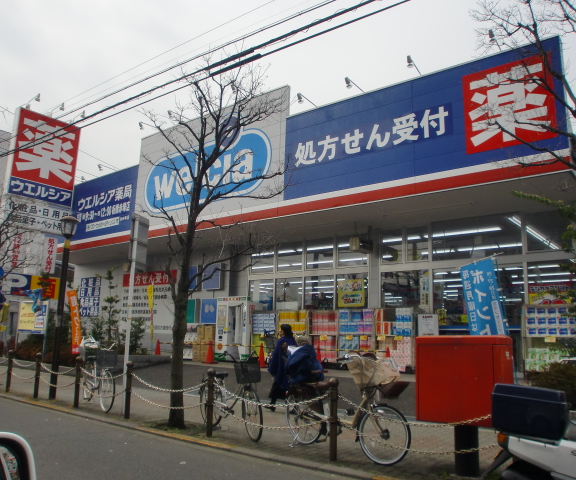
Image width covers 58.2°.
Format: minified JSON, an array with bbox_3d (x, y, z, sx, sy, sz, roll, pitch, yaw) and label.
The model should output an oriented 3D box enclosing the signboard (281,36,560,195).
[{"bbox_3d":[2.549,-2.374,11.450,6.446,2.199,0.250,-7,-13,38],"label":"signboard"}]

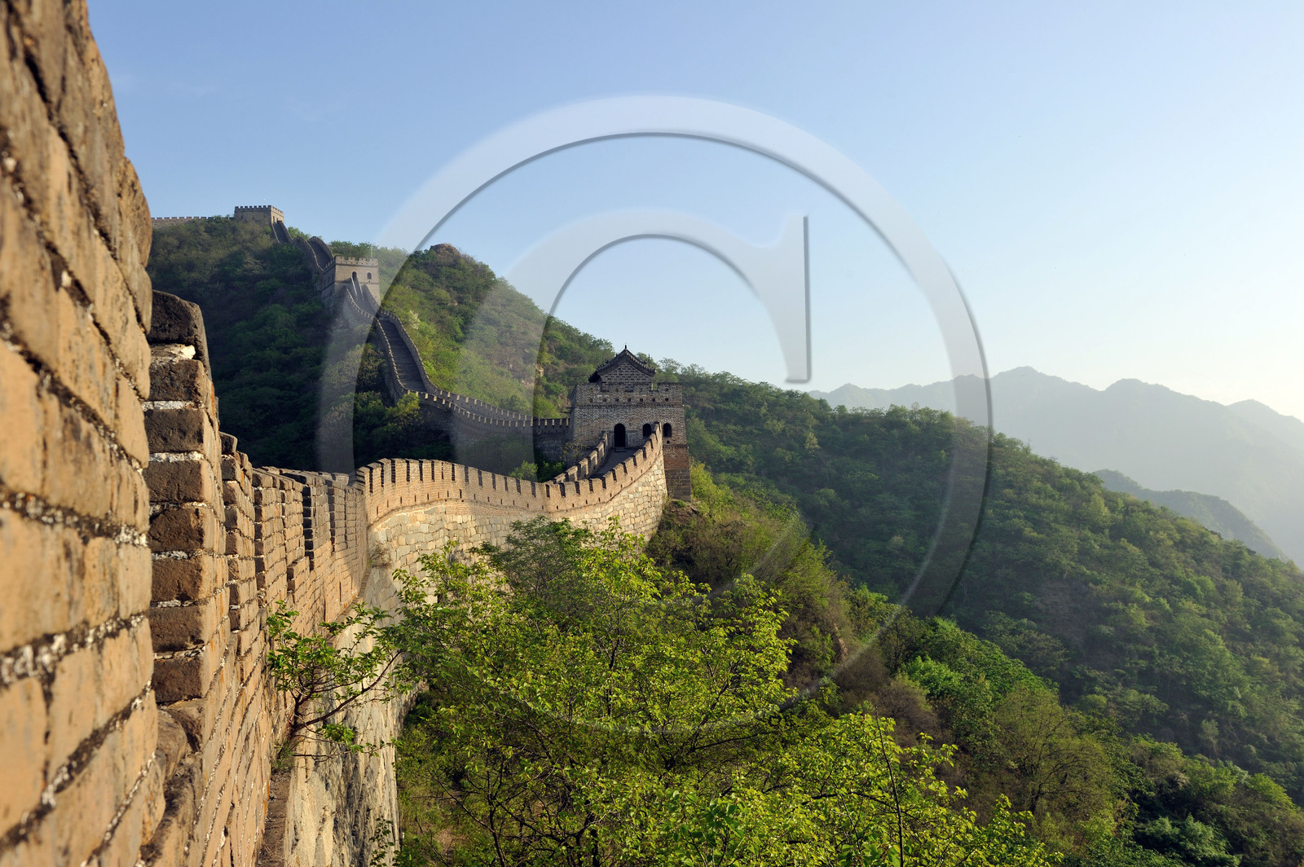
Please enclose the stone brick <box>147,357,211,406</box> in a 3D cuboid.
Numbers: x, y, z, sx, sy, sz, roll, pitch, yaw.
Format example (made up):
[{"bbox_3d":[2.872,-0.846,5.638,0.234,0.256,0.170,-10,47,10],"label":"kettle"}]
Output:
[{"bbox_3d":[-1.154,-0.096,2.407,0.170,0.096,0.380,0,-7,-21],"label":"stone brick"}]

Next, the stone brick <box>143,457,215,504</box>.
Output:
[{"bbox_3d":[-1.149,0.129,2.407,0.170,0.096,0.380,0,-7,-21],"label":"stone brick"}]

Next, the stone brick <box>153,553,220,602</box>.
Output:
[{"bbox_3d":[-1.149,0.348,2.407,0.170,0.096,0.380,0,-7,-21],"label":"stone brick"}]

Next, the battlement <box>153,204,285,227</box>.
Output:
[{"bbox_3d":[-138.875,-68.770,325.000,41.000,6.500,8.500,-1,-1,9],"label":"battlement"}]

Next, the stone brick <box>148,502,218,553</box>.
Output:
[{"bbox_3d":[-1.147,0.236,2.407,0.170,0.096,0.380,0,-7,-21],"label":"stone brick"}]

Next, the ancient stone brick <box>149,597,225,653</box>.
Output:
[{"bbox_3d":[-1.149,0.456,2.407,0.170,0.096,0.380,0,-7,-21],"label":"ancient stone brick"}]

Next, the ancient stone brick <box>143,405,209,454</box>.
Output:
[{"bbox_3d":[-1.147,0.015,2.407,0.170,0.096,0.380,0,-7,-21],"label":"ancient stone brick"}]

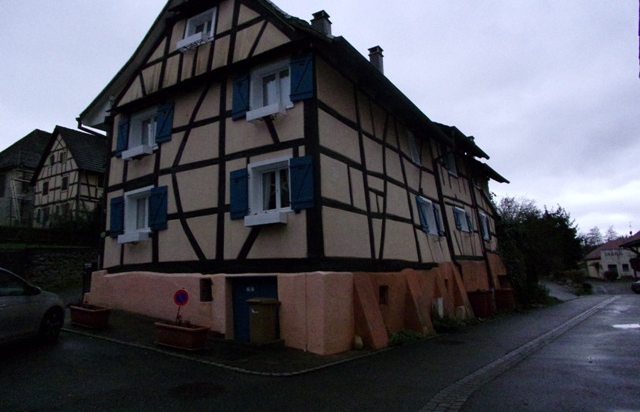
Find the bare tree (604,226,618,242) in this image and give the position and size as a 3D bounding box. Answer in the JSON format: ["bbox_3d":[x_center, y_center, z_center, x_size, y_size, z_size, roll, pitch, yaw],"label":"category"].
[{"bbox_3d":[56.890,8.962,89.231,3.500,10.100,3.500,-7,-10,32],"label":"bare tree"}]

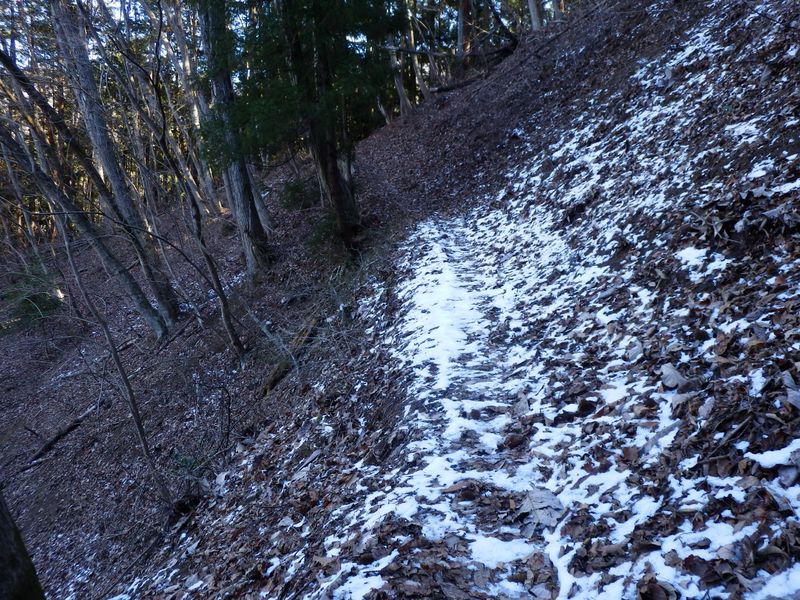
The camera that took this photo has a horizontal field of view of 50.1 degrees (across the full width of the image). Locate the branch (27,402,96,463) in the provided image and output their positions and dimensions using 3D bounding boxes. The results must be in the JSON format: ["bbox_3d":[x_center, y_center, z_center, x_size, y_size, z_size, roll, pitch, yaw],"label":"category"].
[{"bbox_3d":[-3.943,1.549,9.987,1.010,0.080,0.100,-43,25,-14],"label":"branch"}]

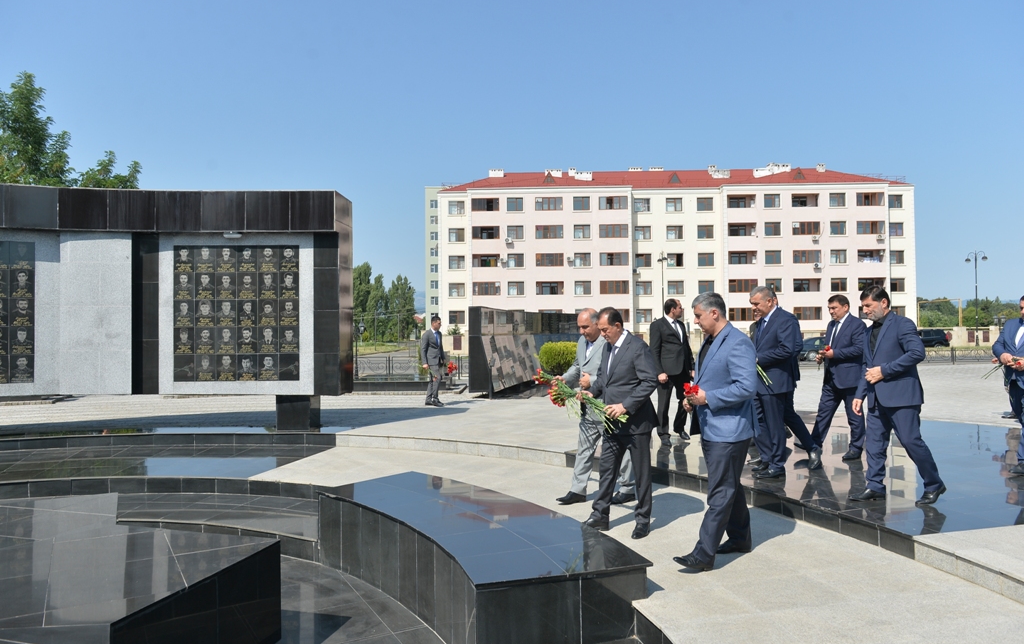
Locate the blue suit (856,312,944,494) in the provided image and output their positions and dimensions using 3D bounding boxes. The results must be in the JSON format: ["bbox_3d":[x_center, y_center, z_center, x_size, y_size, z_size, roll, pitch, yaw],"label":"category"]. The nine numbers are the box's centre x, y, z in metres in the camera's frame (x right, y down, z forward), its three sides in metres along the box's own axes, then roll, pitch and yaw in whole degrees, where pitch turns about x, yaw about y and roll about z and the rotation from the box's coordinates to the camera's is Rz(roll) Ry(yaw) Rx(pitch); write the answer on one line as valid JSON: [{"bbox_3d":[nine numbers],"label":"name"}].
[{"bbox_3d":[3.142,0.656,5.540,0.570,1.480,0.530,0,-1,-15],"label":"blue suit"}]

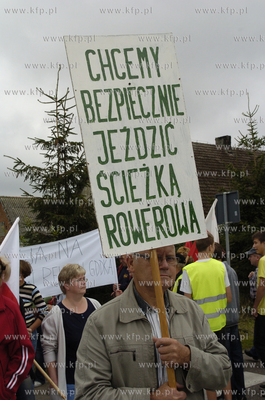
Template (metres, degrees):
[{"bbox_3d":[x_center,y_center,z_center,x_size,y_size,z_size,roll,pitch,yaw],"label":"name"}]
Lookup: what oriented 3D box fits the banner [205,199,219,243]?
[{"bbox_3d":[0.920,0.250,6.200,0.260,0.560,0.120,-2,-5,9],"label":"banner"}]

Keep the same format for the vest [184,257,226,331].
[{"bbox_3d":[0.709,0.925,5.100,0.430,0.690,0.270,-4,-6,21],"label":"vest"}]

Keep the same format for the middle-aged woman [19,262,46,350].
[{"bbox_3d":[-1.105,1.422,5.428,0.360,1.600,0.480,2,-6,-37],"label":"middle-aged woman"}]

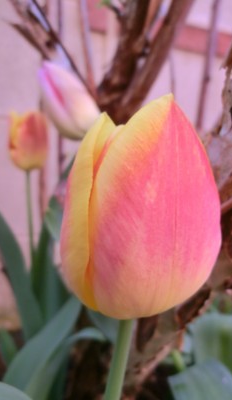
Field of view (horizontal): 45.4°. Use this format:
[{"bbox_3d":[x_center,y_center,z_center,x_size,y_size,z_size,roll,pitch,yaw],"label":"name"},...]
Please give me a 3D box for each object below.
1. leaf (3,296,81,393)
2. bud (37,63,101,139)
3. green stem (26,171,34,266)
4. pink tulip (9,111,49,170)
[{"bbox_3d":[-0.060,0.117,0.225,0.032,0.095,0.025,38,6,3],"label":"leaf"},{"bbox_3d":[-0.036,-0.072,0.205,0.036,0.068,0.036,-30,3,0],"label":"bud"},{"bbox_3d":[-0.100,0.022,0.325,0.006,0.113,0.006,-3,8,0],"label":"green stem"},{"bbox_3d":[-0.103,-0.070,0.325,0.047,0.070,0.047,0,9,0],"label":"pink tulip"}]

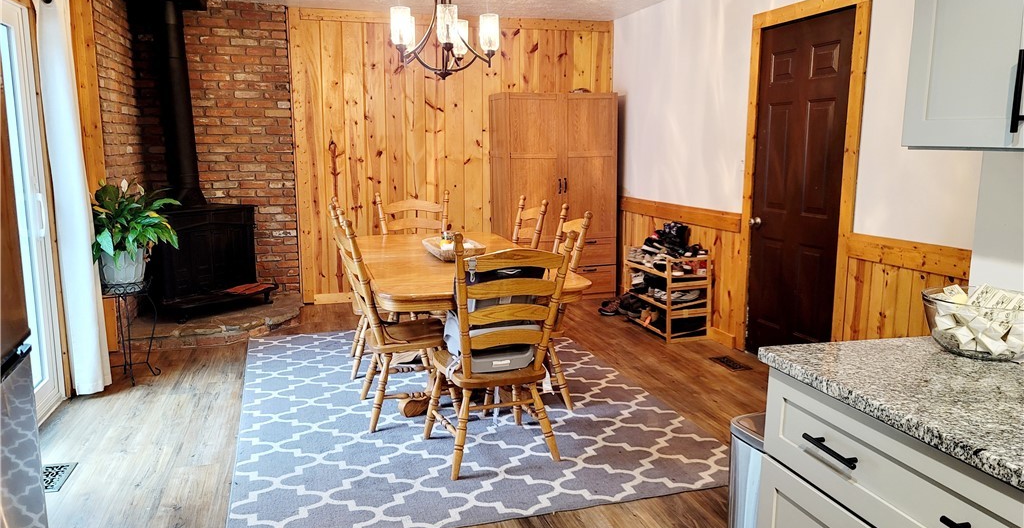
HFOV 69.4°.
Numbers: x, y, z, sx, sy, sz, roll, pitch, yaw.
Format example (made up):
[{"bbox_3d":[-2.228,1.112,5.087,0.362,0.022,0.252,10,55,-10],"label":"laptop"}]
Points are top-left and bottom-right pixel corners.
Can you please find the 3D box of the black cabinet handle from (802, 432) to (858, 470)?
[{"bbox_3d":[0.643,0.374,1.486,0.032,0.011,0.154,-3,10,-15],"label":"black cabinet handle"}]

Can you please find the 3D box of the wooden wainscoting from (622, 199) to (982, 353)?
[{"bbox_3d":[1.468,0.103,5.005,0.050,0.896,3.650,-3,10,-17],"label":"wooden wainscoting"}]

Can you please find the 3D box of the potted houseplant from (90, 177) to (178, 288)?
[{"bbox_3d":[-2.199,-0.171,4.299,0.520,0.650,0.520,-3,10,-15],"label":"potted houseplant"}]

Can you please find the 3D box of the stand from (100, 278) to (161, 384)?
[{"bbox_3d":[-2.214,0.386,4.290,0.290,0.570,0.290,-3,10,-17],"label":"stand"}]

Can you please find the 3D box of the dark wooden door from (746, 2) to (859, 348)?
[{"bbox_3d":[1.663,-0.370,4.333,0.050,2.040,0.810,-3,10,-17],"label":"dark wooden door"}]

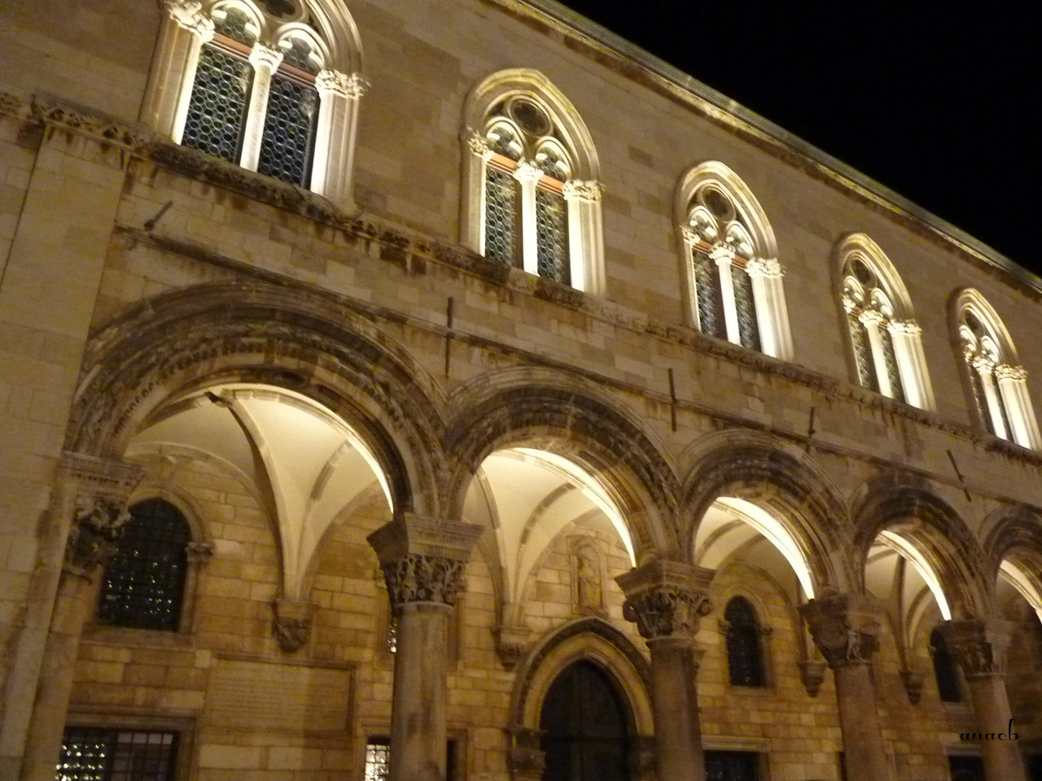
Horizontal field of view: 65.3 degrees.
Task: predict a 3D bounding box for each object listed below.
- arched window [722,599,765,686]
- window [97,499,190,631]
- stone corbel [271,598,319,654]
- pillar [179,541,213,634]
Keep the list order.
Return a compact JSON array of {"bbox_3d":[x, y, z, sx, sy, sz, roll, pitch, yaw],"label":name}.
[{"bbox_3d":[4.656,5.411,17.505,1.060,1.813,0.342,16,-30,-29],"label":"arched window"},{"bbox_3d":[-5.561,2.592,12.335,1.162,2.045,0.334,15,-29,-31],"label":"window"},{"bbox_3d":[-3.622,3.760,12.812,0.701,0.735,0.392,15,-29,-31],"label":"stone corbel"},{"bbox_3d":[-4.734,2.856,11.776,0.296,1.307,0.304,16,-30,-29],"label":"pillar"}]

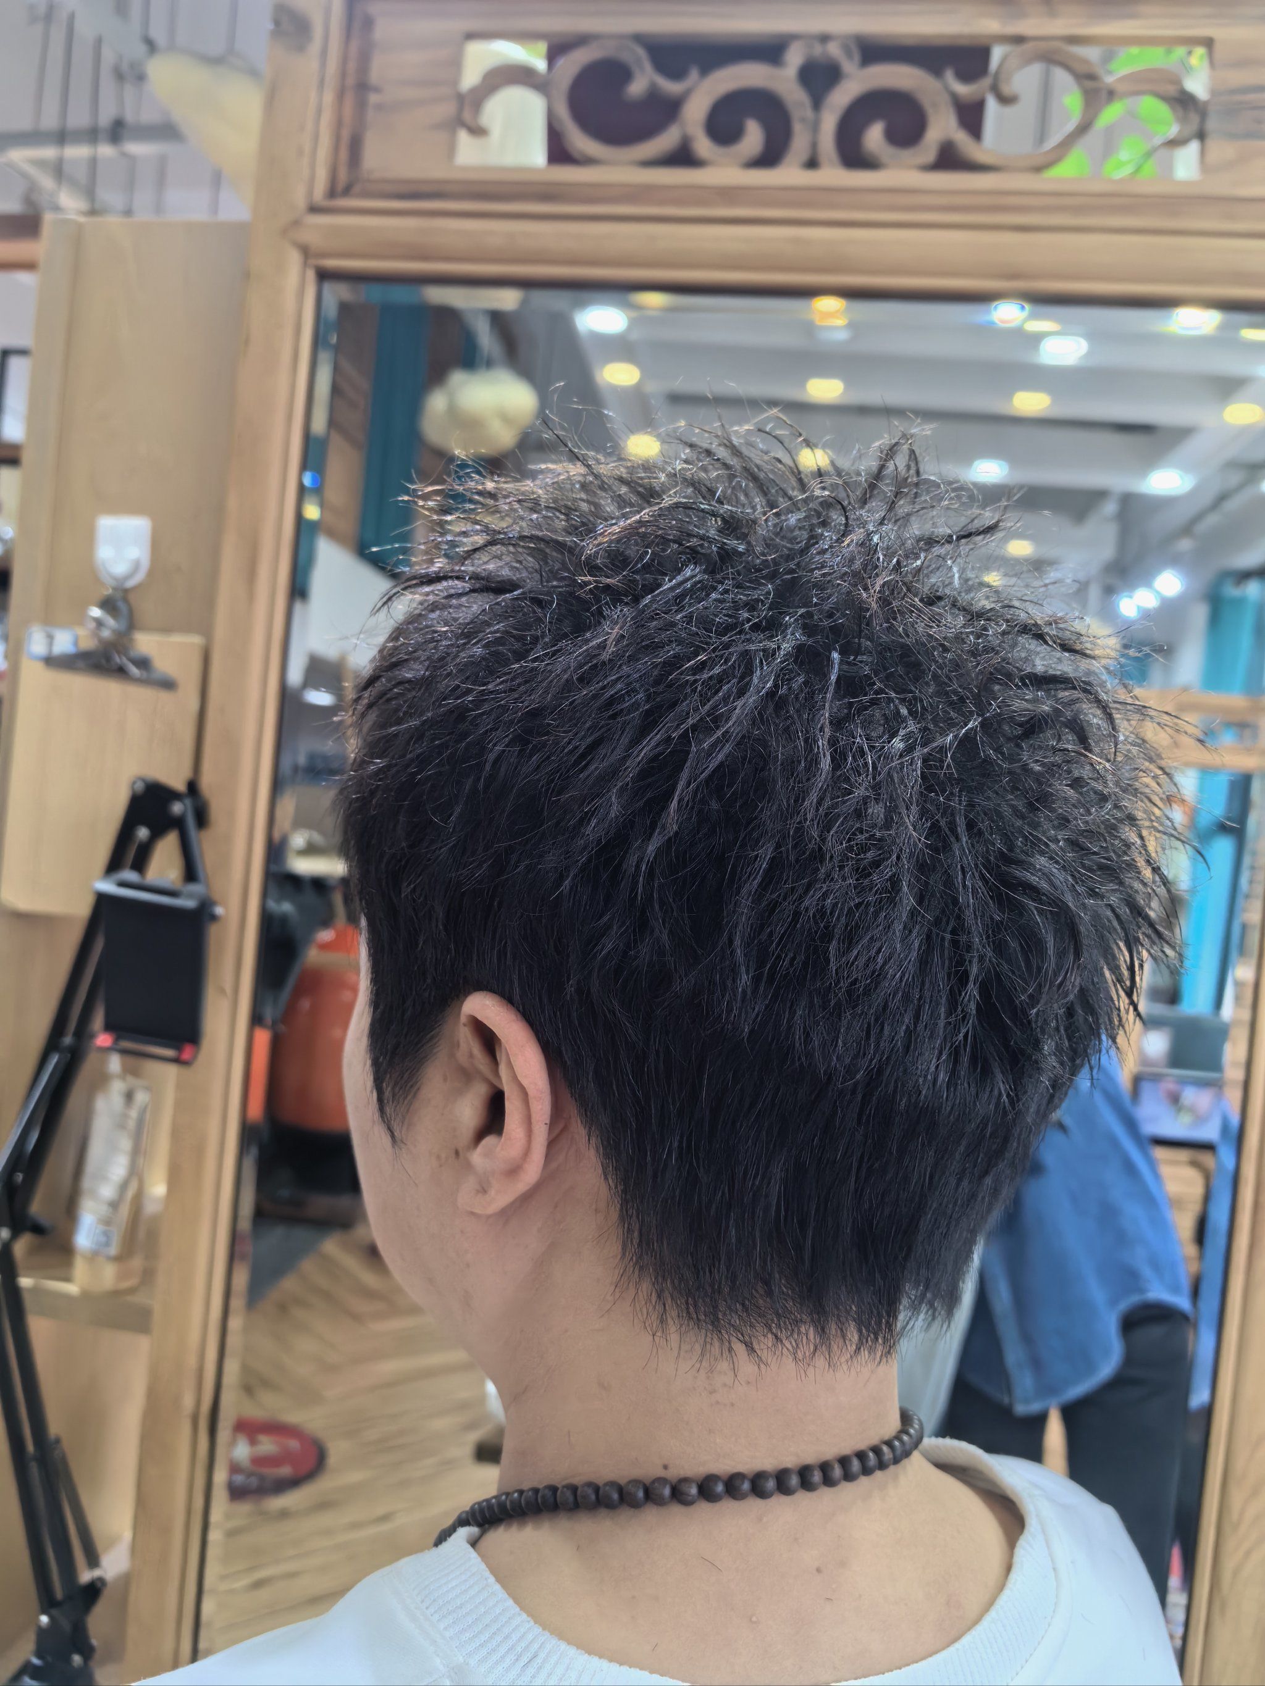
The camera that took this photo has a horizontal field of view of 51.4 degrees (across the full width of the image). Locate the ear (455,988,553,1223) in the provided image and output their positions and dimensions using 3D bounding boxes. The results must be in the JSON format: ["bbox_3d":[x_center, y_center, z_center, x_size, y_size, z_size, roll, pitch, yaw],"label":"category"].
[{"bbox_3d":[-0.036,0.072,0.362,0.022,0.062,0.035,2,1,-40],"label":"ear"}]

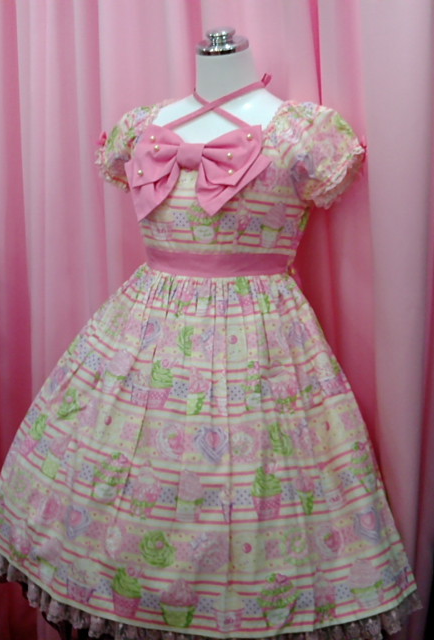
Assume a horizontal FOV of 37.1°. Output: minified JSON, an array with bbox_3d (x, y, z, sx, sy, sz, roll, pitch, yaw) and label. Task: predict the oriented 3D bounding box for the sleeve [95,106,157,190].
[{"bbox_3d":[-0.167,-0.341,1.295,0.130,0.168,0.145,7,10,27],"label":"sleeve"}]

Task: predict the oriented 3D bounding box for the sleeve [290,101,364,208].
[{"bbox_3d":[0.189,-0.283,1.115,0.130,0.168,0.145,7,10,27],"label":"sleeve"}]

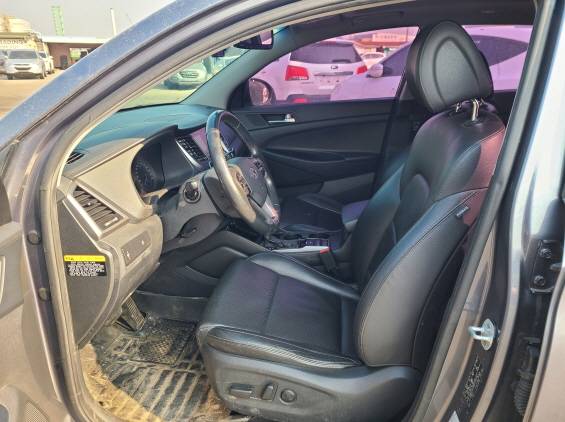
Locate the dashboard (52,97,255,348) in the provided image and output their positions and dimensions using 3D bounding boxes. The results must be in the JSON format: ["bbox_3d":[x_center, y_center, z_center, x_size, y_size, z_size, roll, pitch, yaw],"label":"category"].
[{"bbox_3d":[-0.493,-0.134,1.627,0.550,0.530,1.420,2,20,7],"label":"dashboard"}]

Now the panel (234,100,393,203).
[{"bbox_3d":[0.107,-0.273,2.251,0.900,0.640,0.130,2,20,7],"label":"panel"}]

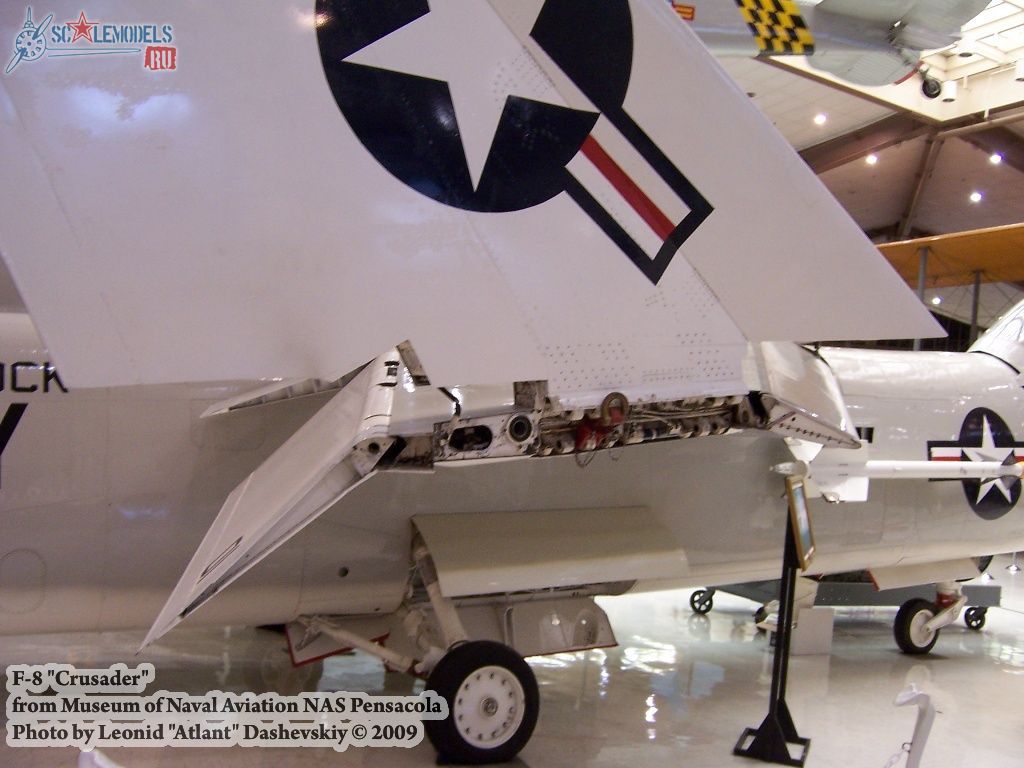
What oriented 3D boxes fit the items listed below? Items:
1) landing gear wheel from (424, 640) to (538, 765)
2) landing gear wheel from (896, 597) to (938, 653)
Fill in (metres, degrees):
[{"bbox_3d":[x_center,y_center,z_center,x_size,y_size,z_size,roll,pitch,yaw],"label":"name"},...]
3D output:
[{"bbox_3d":[-0.151,1.714,5.250,0.660,0.655,0.175,7,-3,-31],"label":"landing gear wheel"},{"bbox_3d":[4.000,2.390,9.620,0.558,0.552,0.148,7,-3,-29],"label":"landing gear wheel"}]

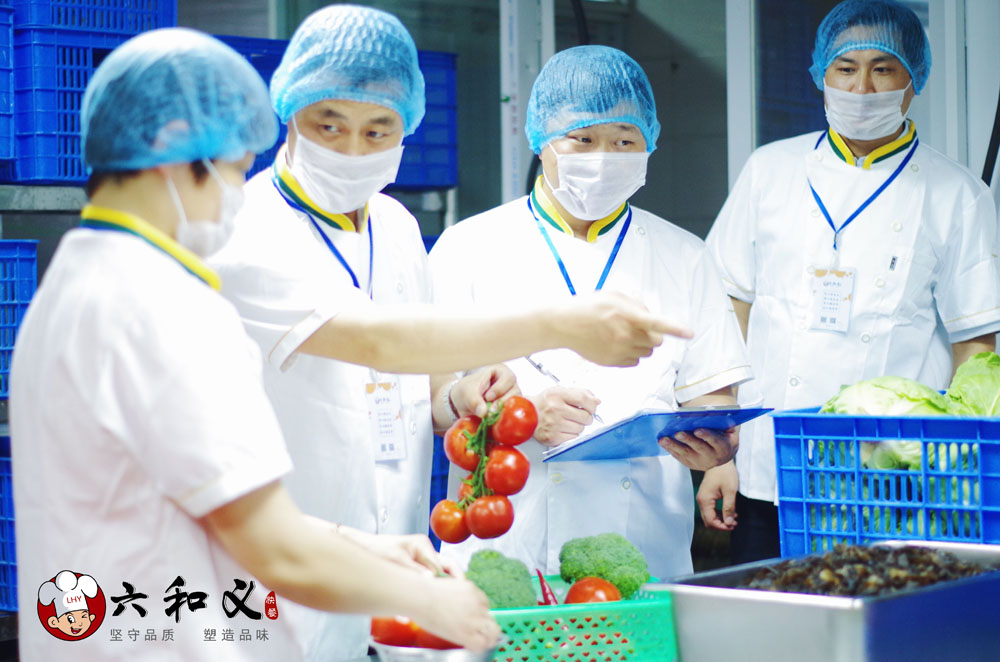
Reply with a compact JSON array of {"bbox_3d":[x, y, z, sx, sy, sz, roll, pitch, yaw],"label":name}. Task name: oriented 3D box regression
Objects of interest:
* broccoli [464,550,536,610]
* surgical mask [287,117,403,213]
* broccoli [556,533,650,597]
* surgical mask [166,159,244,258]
[{"bbox_3d":[0.001,0.325,2.570,0.115,0.115,0.115,-1,1,0],"label":"broccoli"},{"bbox_3d":[-0.214,-0.231,2.920,0.150,0.125,0.110,6,3,-20],"label":"surgical mask"},{"bbox_3d":[0.129,0.295,2.560,0.115,0.095,0.112,-1,1,0],"label":"broccoli"},{"bbox_3d":[-0.334,-0.138,2.380,0.100,0.115,0.145,21,-8,-24],"label":"surgical mask"}]

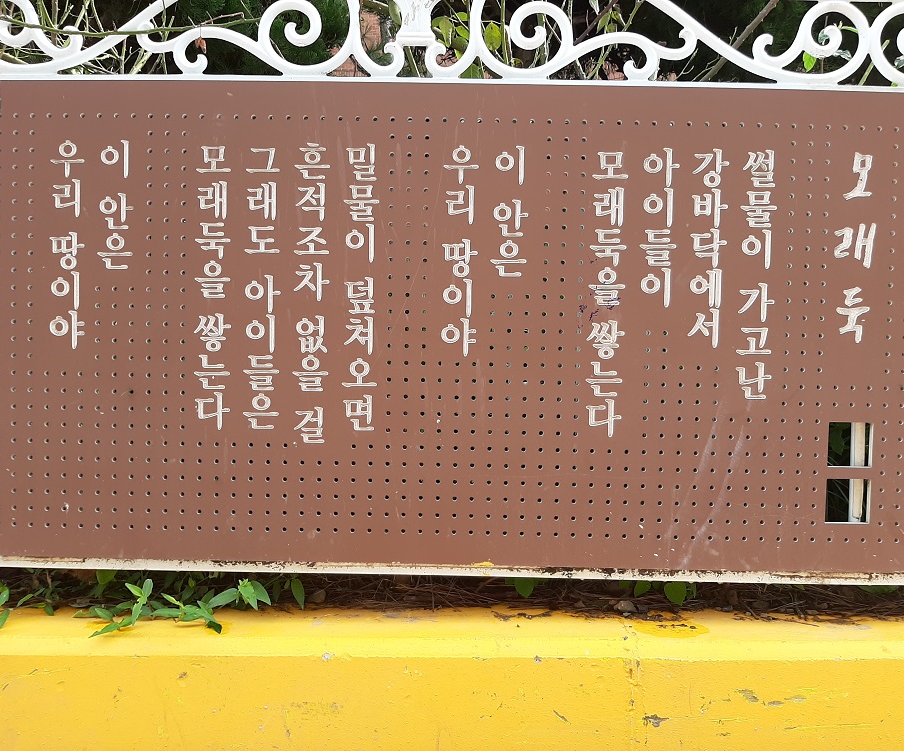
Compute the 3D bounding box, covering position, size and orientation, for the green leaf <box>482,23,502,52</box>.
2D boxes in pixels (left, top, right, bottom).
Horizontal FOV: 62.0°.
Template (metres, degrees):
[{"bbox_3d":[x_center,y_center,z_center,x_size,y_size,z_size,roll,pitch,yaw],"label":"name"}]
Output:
[{"bbox_3d":[0.084,-0.697,1.550,0.038,0.060,0.018,1,2,0],"label":"green leaf"}]

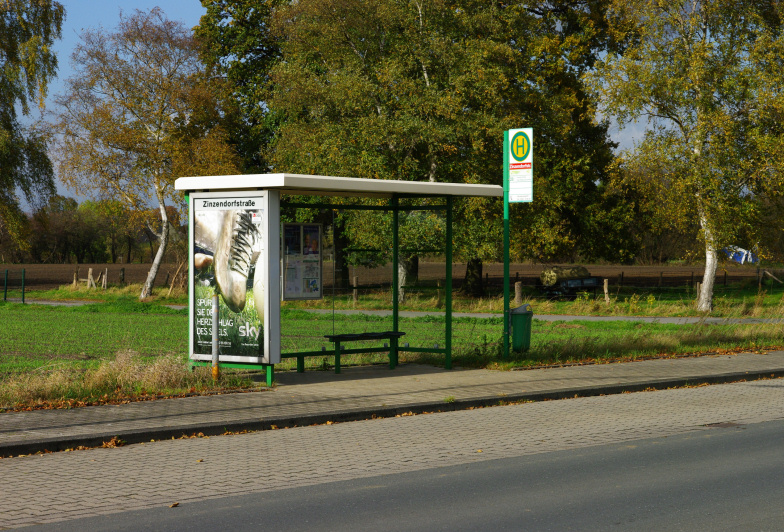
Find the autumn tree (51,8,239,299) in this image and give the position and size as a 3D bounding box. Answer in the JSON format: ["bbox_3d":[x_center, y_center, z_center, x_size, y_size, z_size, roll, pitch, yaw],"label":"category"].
[{"bbox_3d":[-9.171,-4.169,65.000,6.967,10.783,6.700,0,0,0],"label":"autumn tree"}]

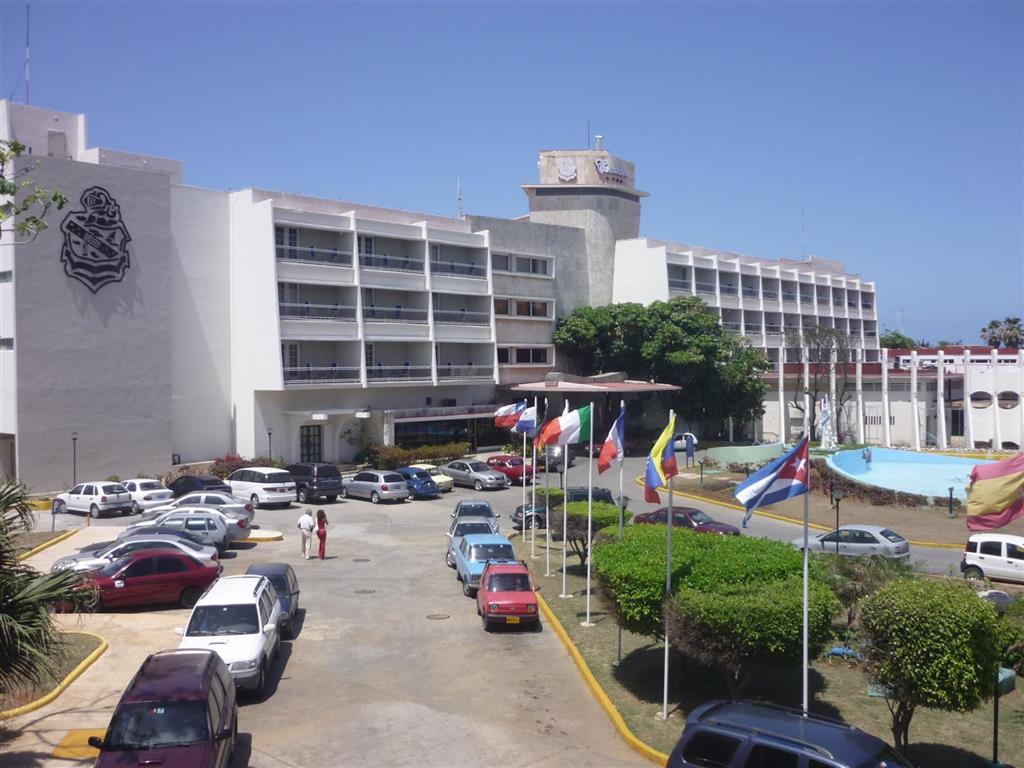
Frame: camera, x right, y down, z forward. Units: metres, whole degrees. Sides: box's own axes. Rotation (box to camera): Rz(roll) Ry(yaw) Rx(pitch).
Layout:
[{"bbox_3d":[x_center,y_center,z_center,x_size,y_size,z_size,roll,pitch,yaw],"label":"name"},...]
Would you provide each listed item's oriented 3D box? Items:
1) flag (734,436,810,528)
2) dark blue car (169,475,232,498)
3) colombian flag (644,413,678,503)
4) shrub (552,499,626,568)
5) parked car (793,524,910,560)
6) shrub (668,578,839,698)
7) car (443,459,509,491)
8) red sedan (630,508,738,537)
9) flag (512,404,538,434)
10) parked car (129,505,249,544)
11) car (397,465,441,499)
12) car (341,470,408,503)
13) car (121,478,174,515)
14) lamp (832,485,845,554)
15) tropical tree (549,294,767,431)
[{"bbox_3d":[4.312,1.630,16.159,1.250,1.500,0.450,0,2,0],"label":"flag"},{"bbox_3d":[-15.299,5.089,47.353,4.200,1.420,1.660,2,2,41],"label":"dark blue car"},{"bbox_3d":[2.780,1.367,18.151,0.640,1.650,0.450,0,2,0],"label":"colombian flag"},{"bbox_3d":[2.602,5.084,33.200,2.600,2.000,2.600,0,2,0],"label":"shrub"},{"bbox_3d":[12.100,5.701,35.295,4.150,1.400,1.700,1,2,33],"label":"parked car"},{"bbox_3d":[4.541,5.029,18.366,3.150,2.200,3.000,0,2,0],"label":"shrub"},{"bbox_3d":[-2.178,4.982,54.073,4.500,1.450,1.730,2,2,45],"label":"car"},{"bbox_3d":[6.539,5.379,37.099,4.380,1.400,1.670,1,2,35],"label":"red sedan"},{"bbox_3d":[0.473,1.244,34.200,1.000,1.050,0.300,0,2,0],"label":"flag"},{"bbox_3d":[-11.970,5.226,36.081,4.250,1.460,1.690,0,2,-10],"label":"parked car"},{"bbox_3d":[-5.490,5.014,50.695,4.050,1.500,1.550,2,2,44],"label":"car"},{"bbox_3d":[-6.996,5.060,49.192,1.690,1.460,4.200,-2,2,-44],"label":"car"},{"bbox_3d":[-17.100,5.019,44.478,4.150,1.390,1.650,1,2,39],"label":"car"},{"bbox_3d":[10.365,4.685,30.961,0.340,2.800,0.340,0,2,0],"label":"lamp"},{"bbox_3d":[11.563,-1.114,75.000,16.600,11.063,13.000,0,2,0],"label":"tropical tree"}]

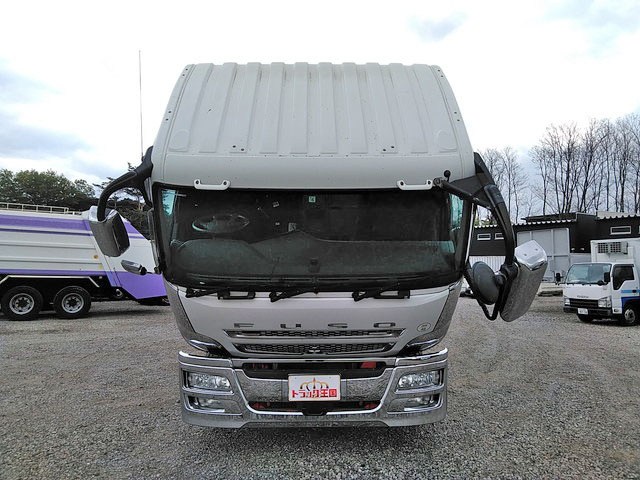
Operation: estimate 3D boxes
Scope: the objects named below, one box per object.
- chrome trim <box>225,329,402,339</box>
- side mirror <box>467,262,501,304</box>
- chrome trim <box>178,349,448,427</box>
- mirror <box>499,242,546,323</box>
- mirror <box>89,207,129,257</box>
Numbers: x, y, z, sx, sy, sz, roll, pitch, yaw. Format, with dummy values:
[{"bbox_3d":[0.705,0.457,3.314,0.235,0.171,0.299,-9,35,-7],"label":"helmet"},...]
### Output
[{"bbox_3d":[-0.047,0.796,4.240,1.490,0.090,0.070,0,37,-2],"label":"chrome trim"},{"bbox_3d":[1.140,0.301,3.450,0.100,0.260,0.230,-25,24,34],"label":"side mirror"},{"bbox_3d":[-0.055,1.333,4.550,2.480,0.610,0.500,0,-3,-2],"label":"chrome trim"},{"bbox_3d":[1.388,0.289,3.430,0.210,0.500,0.150,-21,43,-27],"label":"mirror"},{"bbox_3d":[-1.472,-0.056,3.500,0.190,0.360,0.120,12,39,14],"label":"mirror"}]

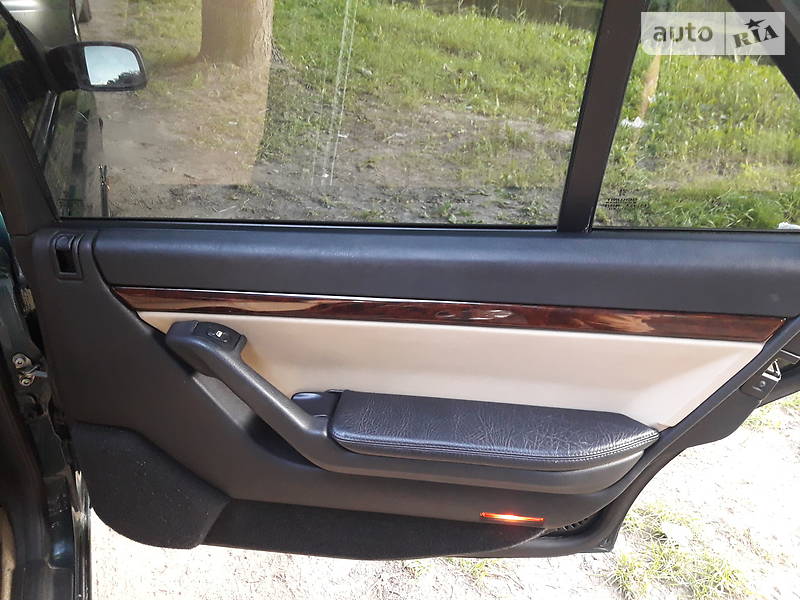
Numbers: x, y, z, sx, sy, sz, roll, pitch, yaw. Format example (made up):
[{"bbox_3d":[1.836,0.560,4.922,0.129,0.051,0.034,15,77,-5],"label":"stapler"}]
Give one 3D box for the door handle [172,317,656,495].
[{"bbox_3d":[0.009,0.139,0.795,0.565,0.210,0.105,2,30,7],"label":"door handle"}]

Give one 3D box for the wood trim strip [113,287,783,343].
[{"bbox_3d":[0.038,0.020,0.776,0.795,0.029,0.022,3,30,6],"label":"wood trim strip"}]

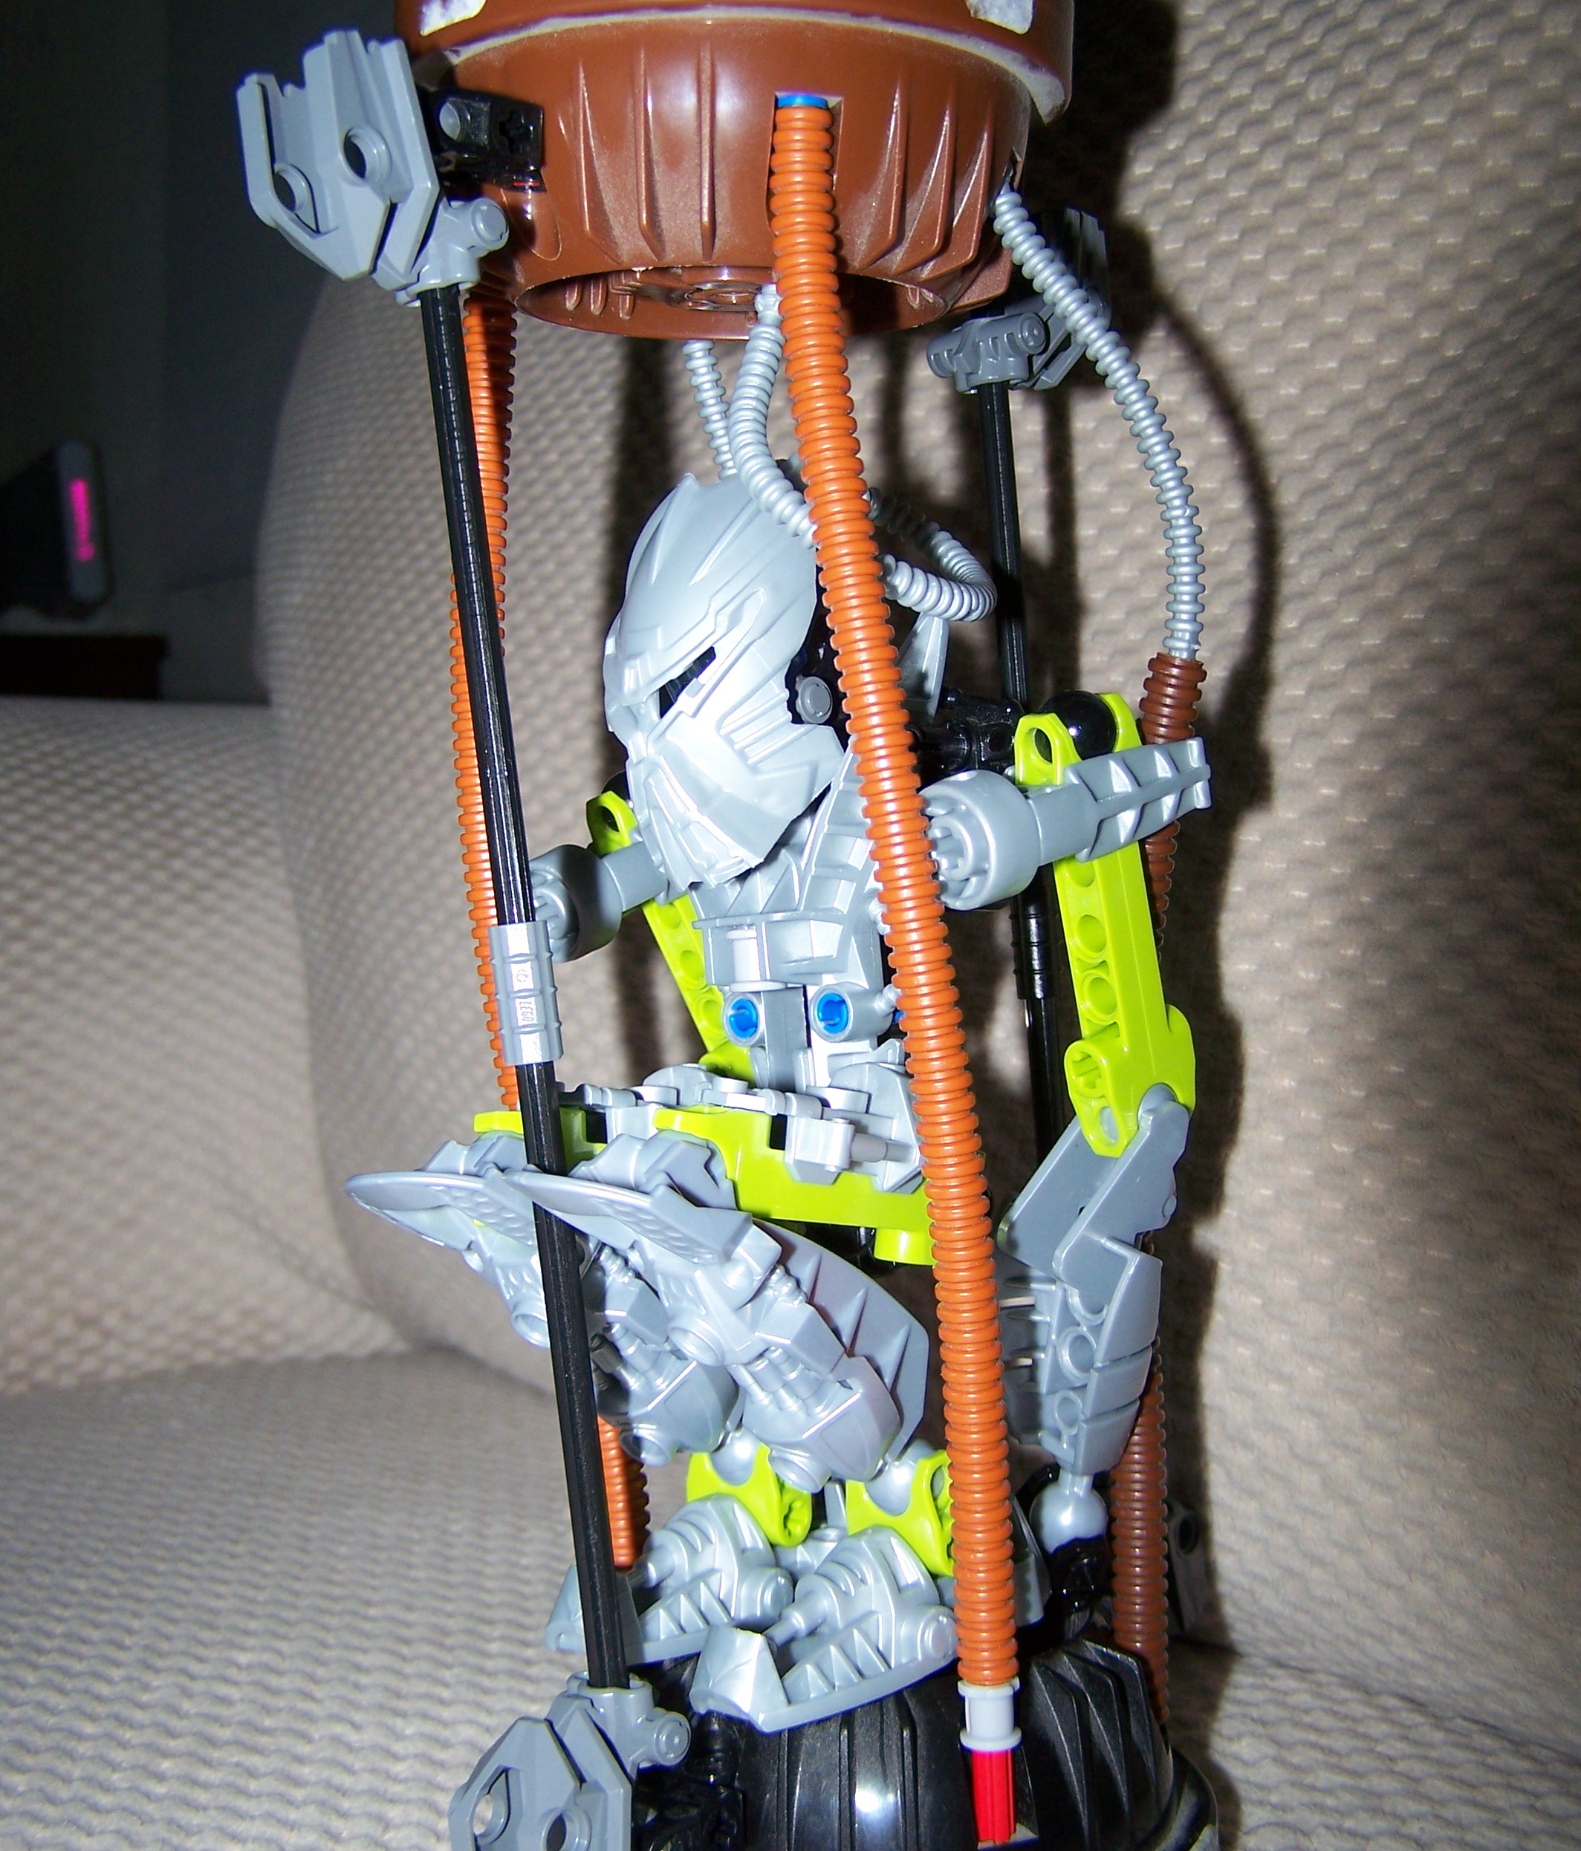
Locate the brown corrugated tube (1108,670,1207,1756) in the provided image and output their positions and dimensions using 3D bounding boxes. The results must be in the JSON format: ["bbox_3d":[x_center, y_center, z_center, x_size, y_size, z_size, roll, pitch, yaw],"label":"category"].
[{"bbox_3d":[0.046,0.038,0.298,0.013,0.143,0.011,1,2,0],"label":"brown corrugated tube"}]

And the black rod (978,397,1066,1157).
[{"bbox_3d":[0.038,-0.002,0.366,0.007,0.168,0.007,-4,3,0],"label":"black rod"}]

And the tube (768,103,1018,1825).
[{"bbox_3d":[0.014,0.006,0.270,0.013,0.204,0.012,-7,3,0],"label":"tube"}]

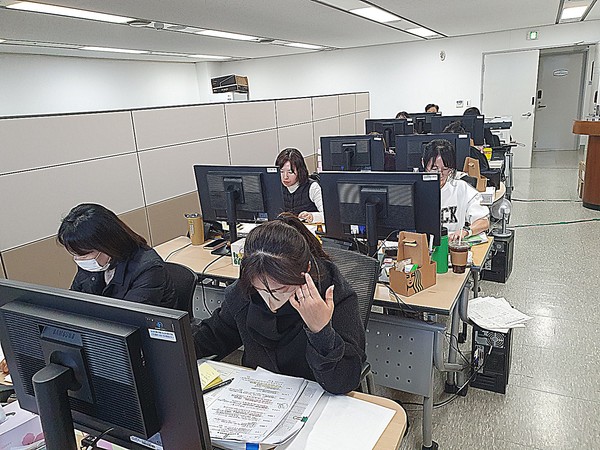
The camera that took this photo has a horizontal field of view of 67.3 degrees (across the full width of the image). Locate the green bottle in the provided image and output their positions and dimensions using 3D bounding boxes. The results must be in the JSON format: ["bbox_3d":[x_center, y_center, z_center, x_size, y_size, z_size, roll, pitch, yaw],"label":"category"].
[{"bbox_3d":[0.658,0.109,2.105,0.076,0.216,0.076,4,18,27],"label":"green bottle"}]

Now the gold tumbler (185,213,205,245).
[{"bbox_3d":[-0.647,0.010,2.816,0.090,0.195,0.090,-4,16,1],"label":"gold tumbler"}]

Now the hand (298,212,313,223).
[{"bbox_3d":[0.038,-0.048,3.087,0.090,0.060,0.100,4,18,27],"label":"hand"}]

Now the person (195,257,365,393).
[{"bbox_3d":[-0.059,0.564,1.563,0.580,1.200,0.740,5,18,27],"label":"person"}]

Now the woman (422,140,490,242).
[{"bbox_3d":[0.862,0.138,2.722,0.520,1.260,0.720,5,18,27],"label":"woman"}]

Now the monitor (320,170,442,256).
[{"bbox_3d":[0.363,-0.004,2.110,0.560,0.480,0.200,4,18,25],"label":"monitor"}]

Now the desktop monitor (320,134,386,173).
[{"bbox_3d":[0.452,-0.533,3.927,0.560,0.480,0.200,3,17,23],"label":"desktop monitor"}]

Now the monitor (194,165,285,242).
[{"bbox_3d":[-0.343,-0.092,2.561,0.570,0.490,0.210,4,17,26],"label":"monitor"}]

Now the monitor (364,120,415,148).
[{"bbox_3d":[1.089,-1.021,5.493,0.570,0.500,0.210,3,17,24],"label":"monitor"}]

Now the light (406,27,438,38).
[{"bbox_3d":[2.120,-3.313,7.748,0.250,0.070,1.360,5,18,27],"label":"light"}]

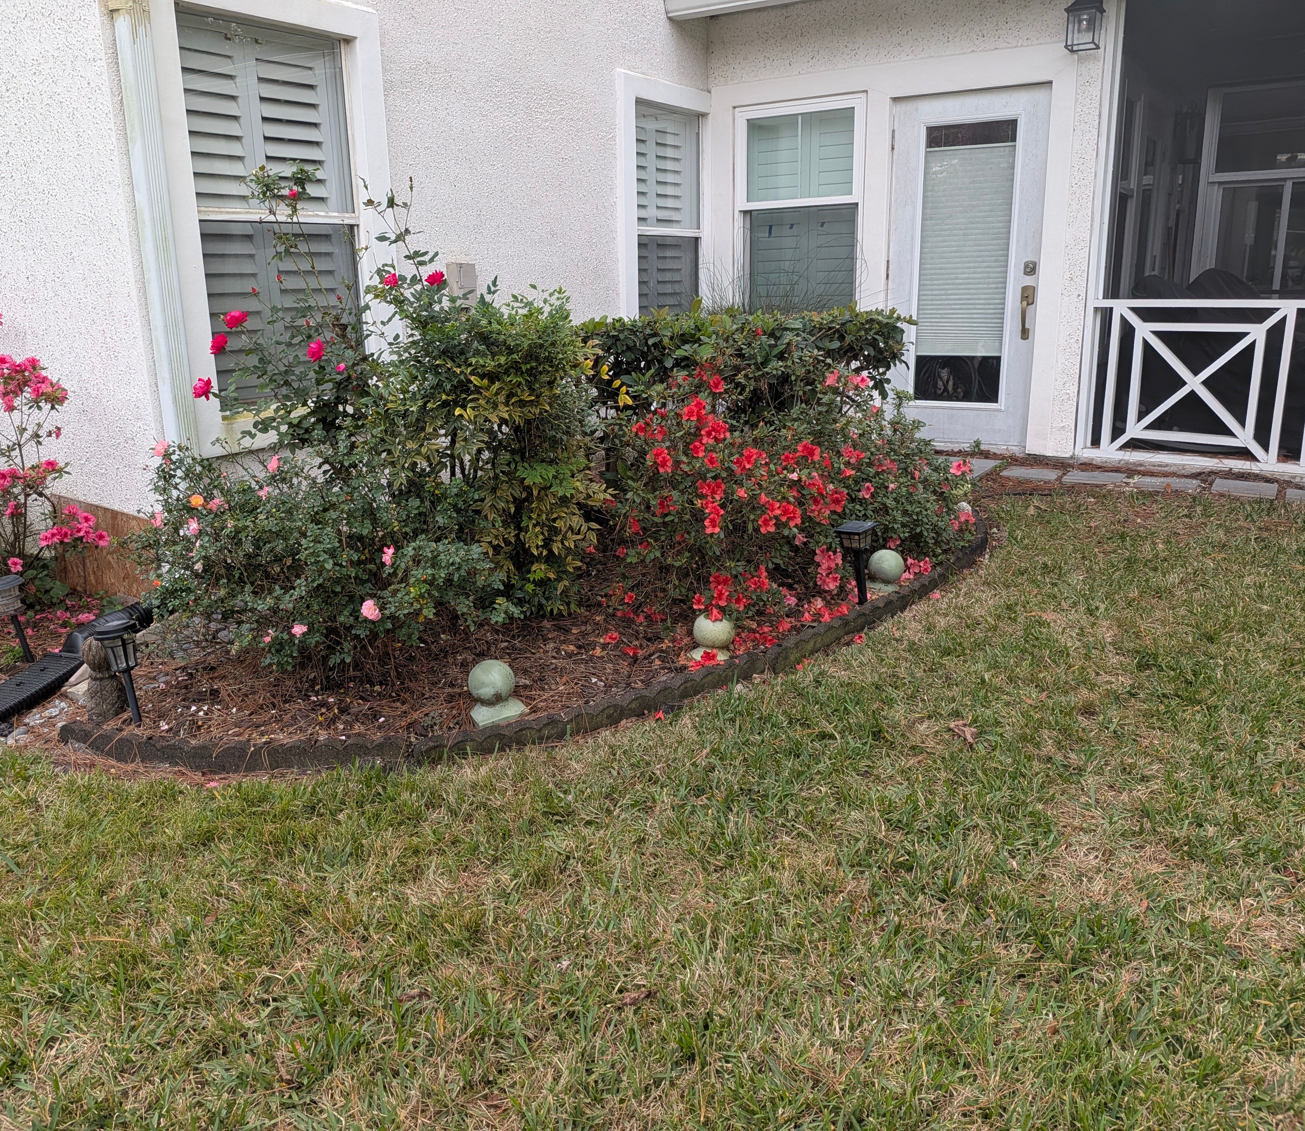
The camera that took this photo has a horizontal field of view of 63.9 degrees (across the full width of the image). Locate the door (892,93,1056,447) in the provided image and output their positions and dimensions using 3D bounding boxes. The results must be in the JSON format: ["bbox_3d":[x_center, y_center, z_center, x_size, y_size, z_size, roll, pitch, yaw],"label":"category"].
[{"bbox_3d":[1.868,-1.764,6.314,0.920,2.030,0.070,9,18,33],"label":"door"}]

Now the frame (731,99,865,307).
[{"bbox_3d":[0.946,-2.237,6.831,0.920,1.480,0.090,9,18,33],"label":"frame"}]

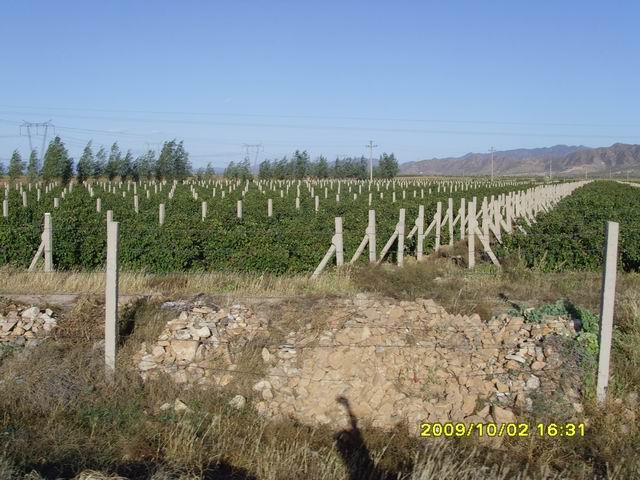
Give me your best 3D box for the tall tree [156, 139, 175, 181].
[{"bbox_3d":[-37.495,-19.051,175.000,4.499,10.193,4.499,0,5,0],"label":"tall tree"}]

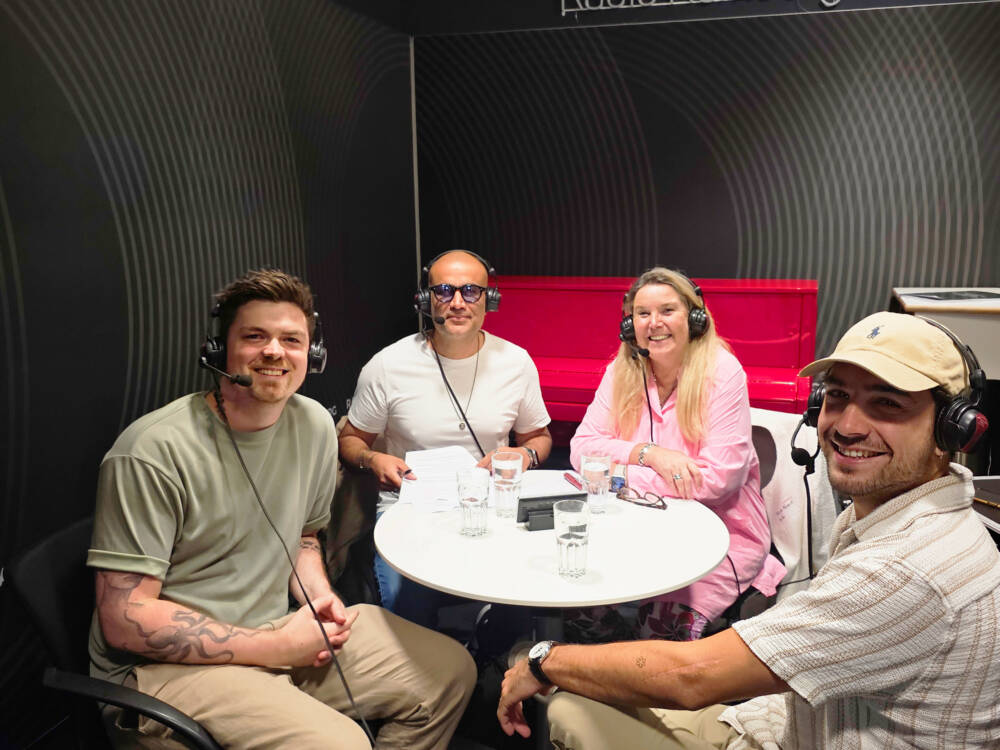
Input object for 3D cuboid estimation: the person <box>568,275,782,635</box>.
[{"bbox_3d":[0.453,0.370,1.757,0.560,1.300,0.720,4,10,26],"label":"person"}]

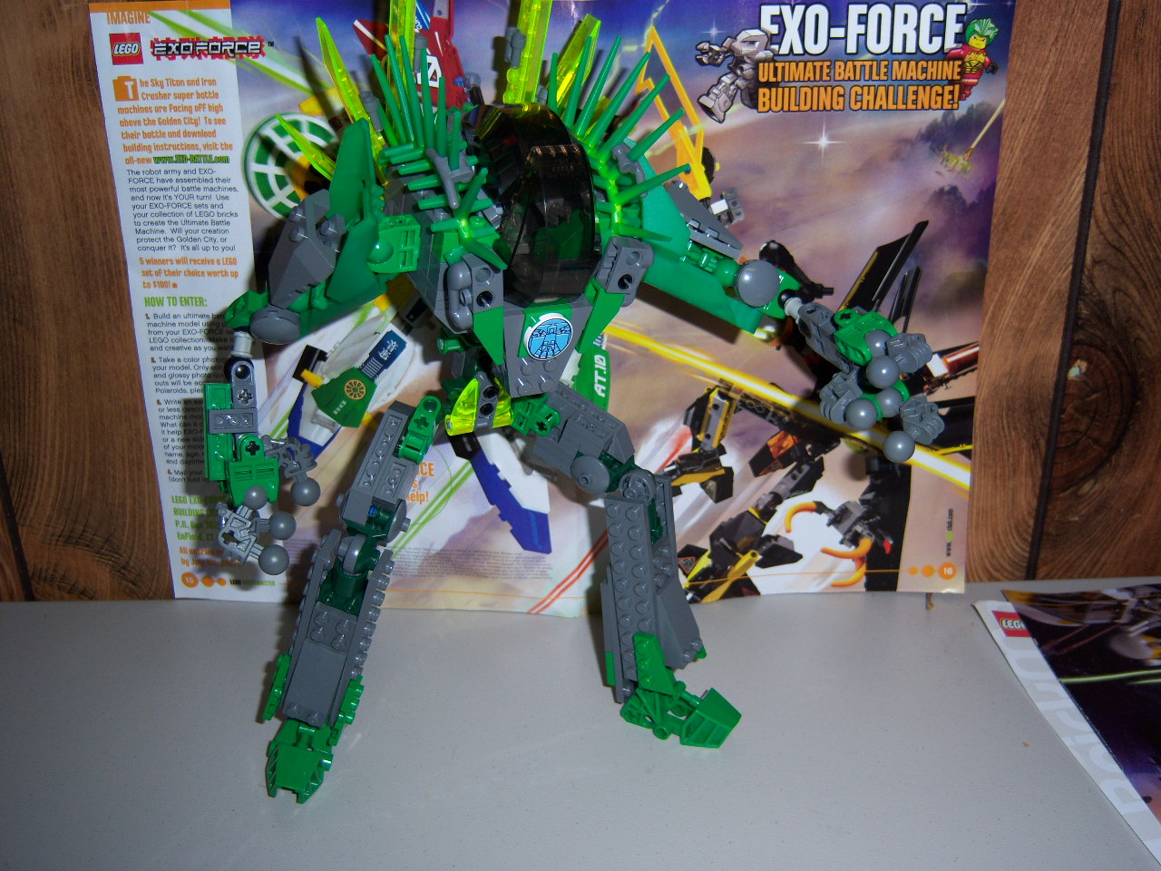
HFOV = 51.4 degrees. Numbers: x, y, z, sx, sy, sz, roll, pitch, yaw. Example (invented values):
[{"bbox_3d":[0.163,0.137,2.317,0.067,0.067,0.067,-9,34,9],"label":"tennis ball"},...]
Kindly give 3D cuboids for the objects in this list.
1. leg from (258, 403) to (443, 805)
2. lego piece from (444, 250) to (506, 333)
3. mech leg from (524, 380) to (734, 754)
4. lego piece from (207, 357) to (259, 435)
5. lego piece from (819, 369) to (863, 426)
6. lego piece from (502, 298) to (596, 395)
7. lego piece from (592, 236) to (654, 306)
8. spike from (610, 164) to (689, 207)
[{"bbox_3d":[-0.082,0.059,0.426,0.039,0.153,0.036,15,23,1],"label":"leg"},{"bbox_3d":[-0.033,-0.043,0.368,0.017,0.021,0.009,-17,45,-20],"label":"lego piece"},{"bbox_3d":[0.024,0.052,0.444,0.058,0.153,0.048,6,28,30],"label":"mech leg"},{"bbox_3d":[-0.115,-0.013,0.401,0.017,0.024,0.011,-5,6,-5],"label":"lego piece"},{"bbox_3d":[0.084,-0.012,0.388,0.013,0.017,0.012,37,19,8],"label":"lego piece"},{"bbox_3d":[-0.014,-0.027,0.390,0.032,0.033,0.005,-8,39,-26],"label":"lego piece"},{"bbox_3d":[0.014,-0.053,0.385,0.015,0.020,0.009,-3,41,-28],"label":"lego piece"},{"bbox_3d":[0.021,-0.075,0.360,0.004,0.004,0.032,-15,0,-43],"label":"spike"}]

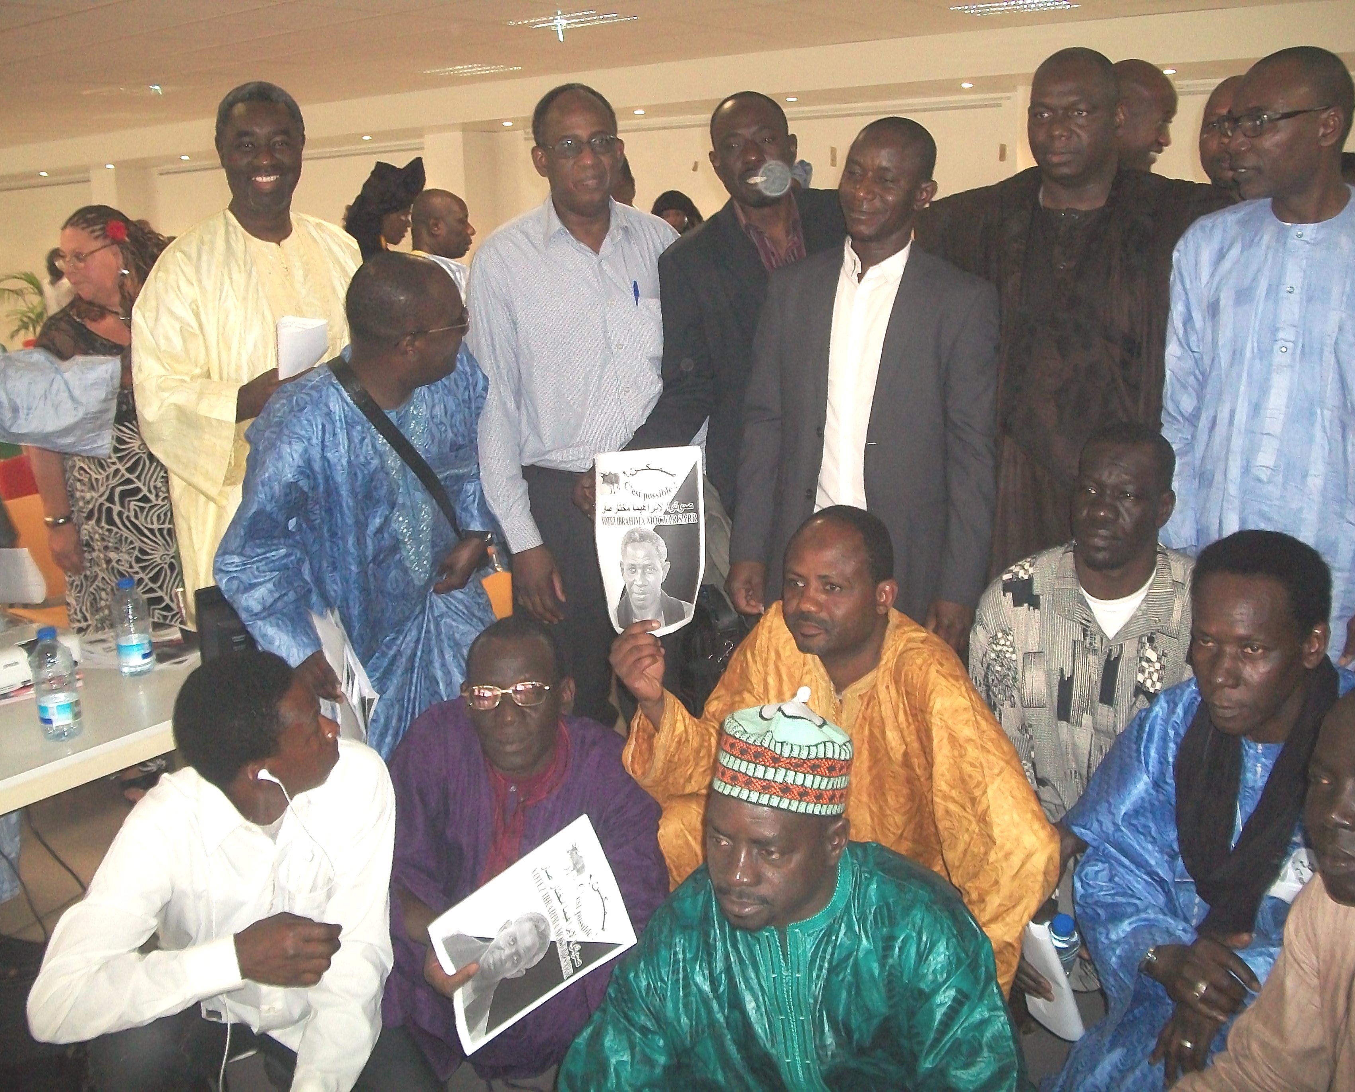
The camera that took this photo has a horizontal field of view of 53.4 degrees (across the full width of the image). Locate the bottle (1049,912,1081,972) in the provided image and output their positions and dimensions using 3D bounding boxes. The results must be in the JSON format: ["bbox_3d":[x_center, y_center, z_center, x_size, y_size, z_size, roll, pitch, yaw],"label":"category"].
[{"bbox_3d":[0.573,0.626,2.020,0.060,0.185,0.060,-2,29,0],"label":"bottle"}]

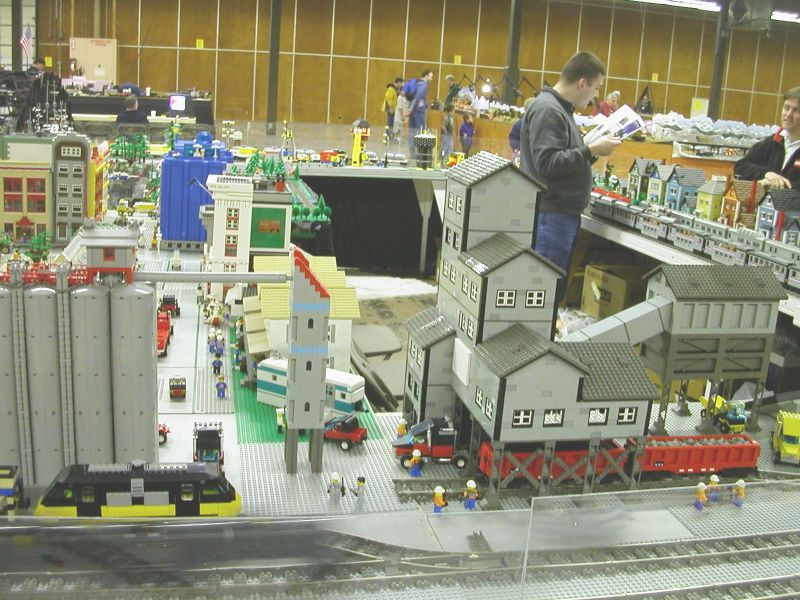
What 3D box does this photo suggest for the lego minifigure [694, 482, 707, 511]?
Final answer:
[{"bbox_3d":[0.448,0.293,1.275,0.018,0.044,0.024,6,14,7],"label":"lego minifigure"}]

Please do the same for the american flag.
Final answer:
[{"bbox_3d":[-5.248,-3.628,12.000,0.190,0.480,0.100,1,14,-11],"label":"american flag"}]

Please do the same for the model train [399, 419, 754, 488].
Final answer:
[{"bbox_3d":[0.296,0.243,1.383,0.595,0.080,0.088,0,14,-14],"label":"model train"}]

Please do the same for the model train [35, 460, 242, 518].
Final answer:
[{"bbox_3d":[-0.341,0.250,1.128,0.261,0.084,0.052,1,14,-11],"label":"model train"}]

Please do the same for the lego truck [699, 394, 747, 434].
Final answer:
[{"bbox_3d":[0.622,0.215,1.647,0.052,0.055,0.105,-1,15,-18],"label":"lego truck"}]

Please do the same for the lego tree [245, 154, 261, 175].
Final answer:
[{"bbox_3d":[-0.394,-0.373,2.309,0.036,0.066,0.036,1,14,-13],"label":"lego tree"}]

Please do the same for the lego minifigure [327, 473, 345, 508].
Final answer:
[{"bbox_3d":[-0.093,0.274,1.235,0.025,0.046,0.017,5,14,5],"label":"lego minifigure"}]

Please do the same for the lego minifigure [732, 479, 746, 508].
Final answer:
[{"bbox_3d":[0.512,0.292,1.290,0.018,0.044,0.024,3,14,-4],"label":"lego minifigure"}]

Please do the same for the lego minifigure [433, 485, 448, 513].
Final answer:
[{"bbox_3d":[0.059,0.288,1.221,0.016,0.043,0.024,1,14,-13],"label":"lego minifigure"}]

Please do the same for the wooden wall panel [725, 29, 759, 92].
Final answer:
[{"bbox_3d":[12.199,-8.543,30.500,1.220,2.380,0.040,1,14,-13],"label":"wooden wall panel"}]

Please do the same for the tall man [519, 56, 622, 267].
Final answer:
[{"bbox_3d":[0.811,-0.379,4.300,0.460,1.690,0.550,4,14,-1],"label":"tall man"}]

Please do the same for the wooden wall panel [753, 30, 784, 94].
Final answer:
[{"bbox_3d":[13.371,-8.581,30.907,1.220,2.440,0.050,1,14,-13],"label":"wooden wall panel"}]

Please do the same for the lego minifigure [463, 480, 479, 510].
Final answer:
[{"bbox_3d":[0.104,0.285,1.249,0.024,0.043,0.016,-2,15,-21],"label":"lego minifigure"}]

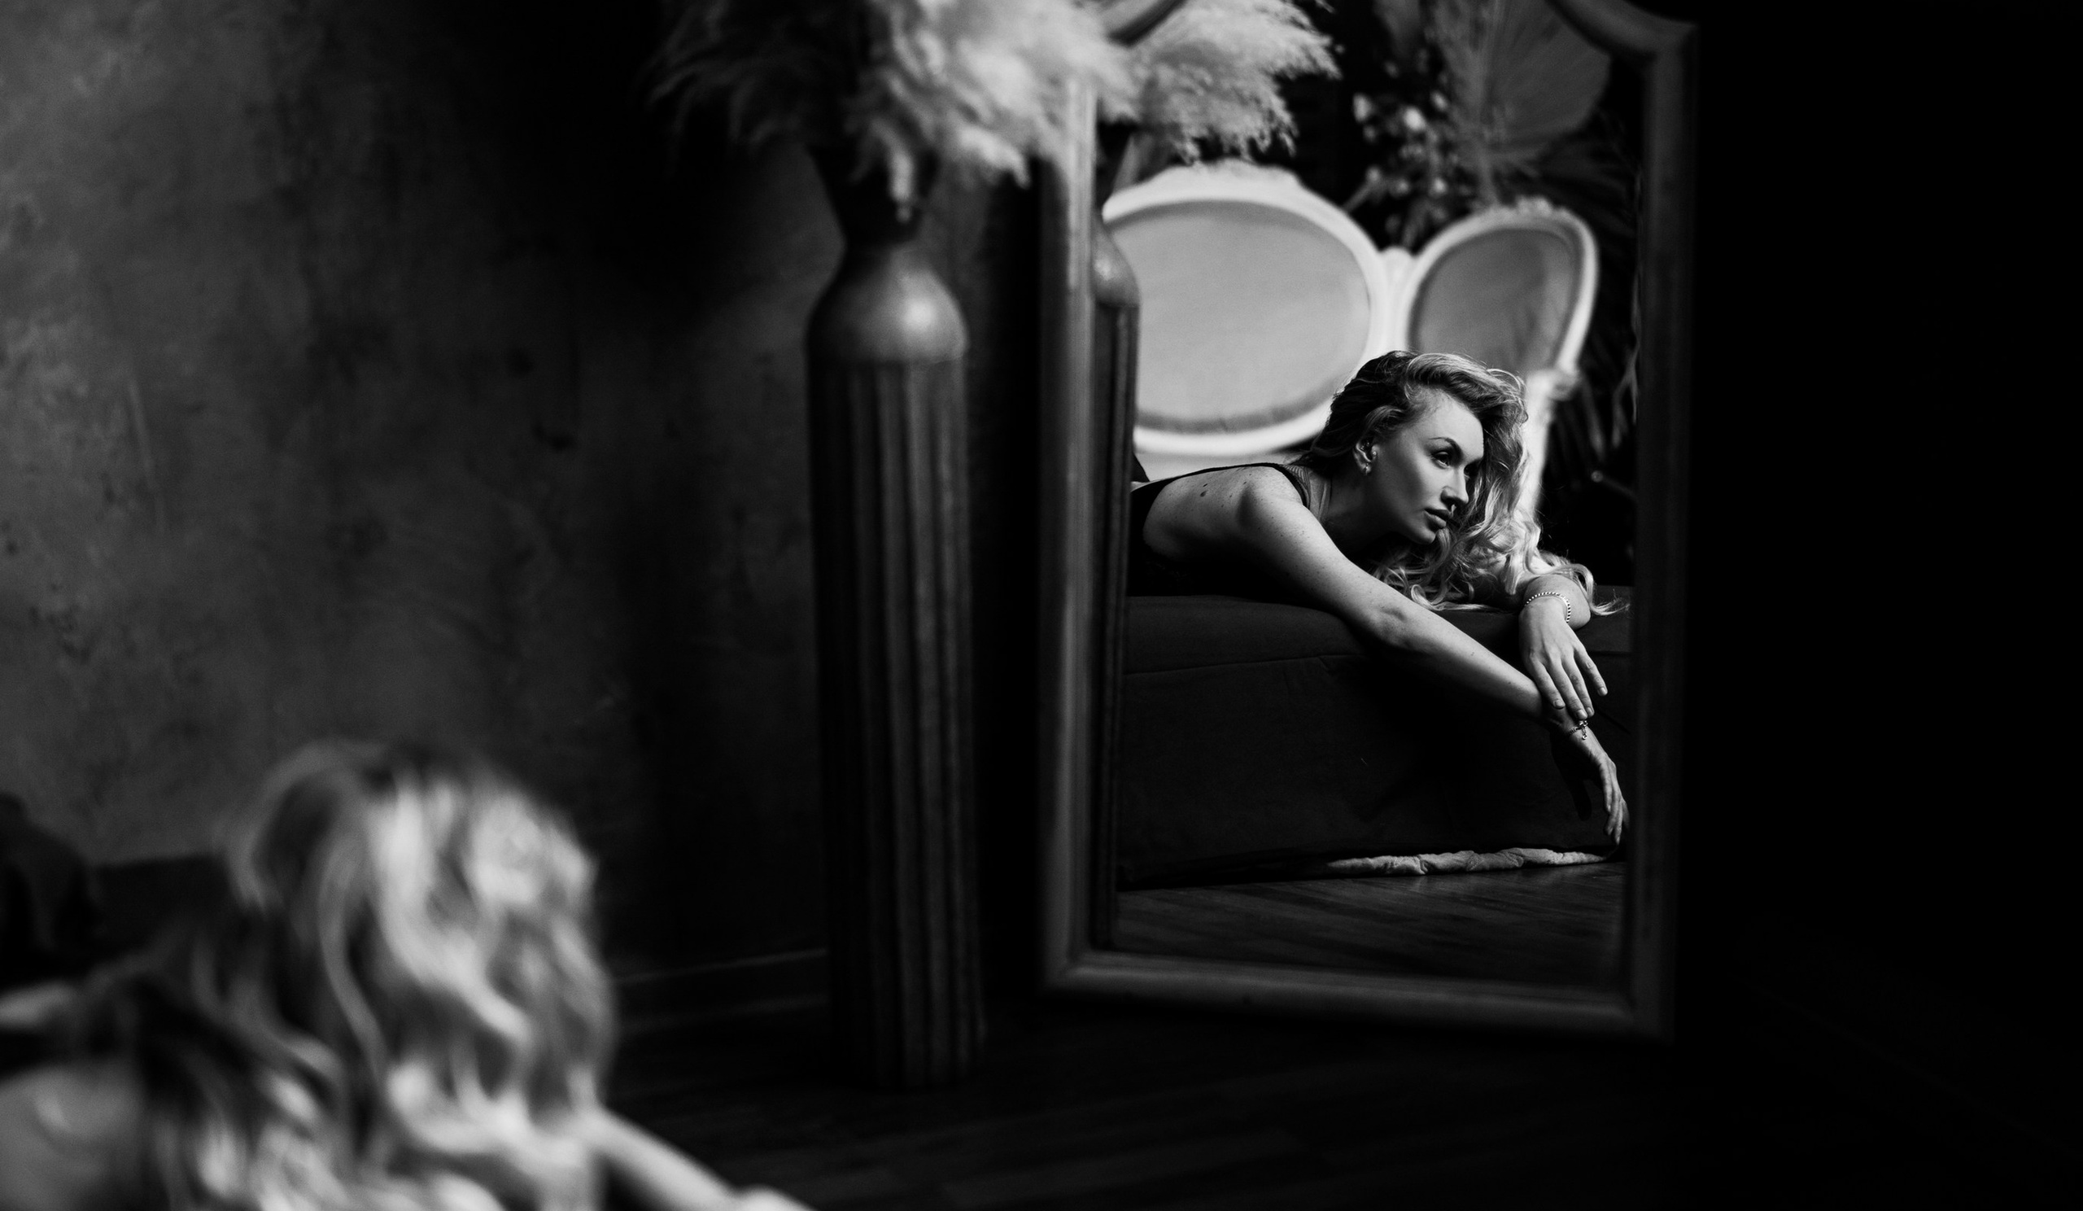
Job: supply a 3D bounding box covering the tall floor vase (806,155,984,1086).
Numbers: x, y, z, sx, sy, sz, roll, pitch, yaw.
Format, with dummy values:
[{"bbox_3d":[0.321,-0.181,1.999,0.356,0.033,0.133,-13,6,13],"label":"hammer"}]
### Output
[{"bbox_3d":[-0.129,0.007,3.843,0.146,0.838,0.146,-1,13,0],"label":"tall floor vase"}]

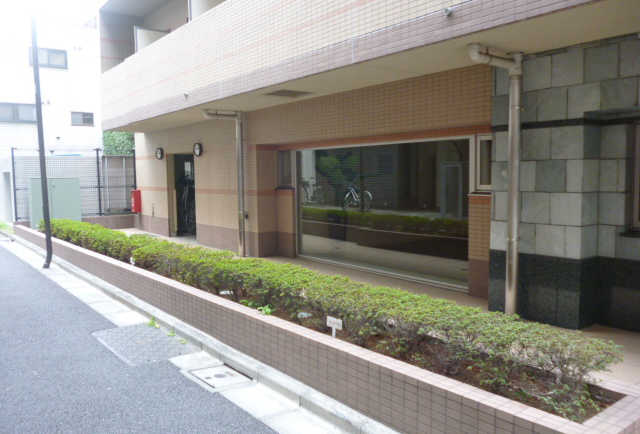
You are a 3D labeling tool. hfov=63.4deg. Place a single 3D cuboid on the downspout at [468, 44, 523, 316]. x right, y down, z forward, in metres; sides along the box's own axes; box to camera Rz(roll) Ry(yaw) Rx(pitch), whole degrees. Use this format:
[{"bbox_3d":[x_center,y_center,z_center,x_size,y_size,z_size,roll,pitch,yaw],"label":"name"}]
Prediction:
[{"bbox_3d":[1.667,-0.261,4.893,0.760,2.595,0.120,-5,6,-38],"label":"downspout"}]

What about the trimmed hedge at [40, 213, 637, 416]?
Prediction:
[{"bbox_3d":[-2.169,0.516,6.885,0.560,0.380,11.300,-5,6,-39],"label":"trimmed hedge"}]

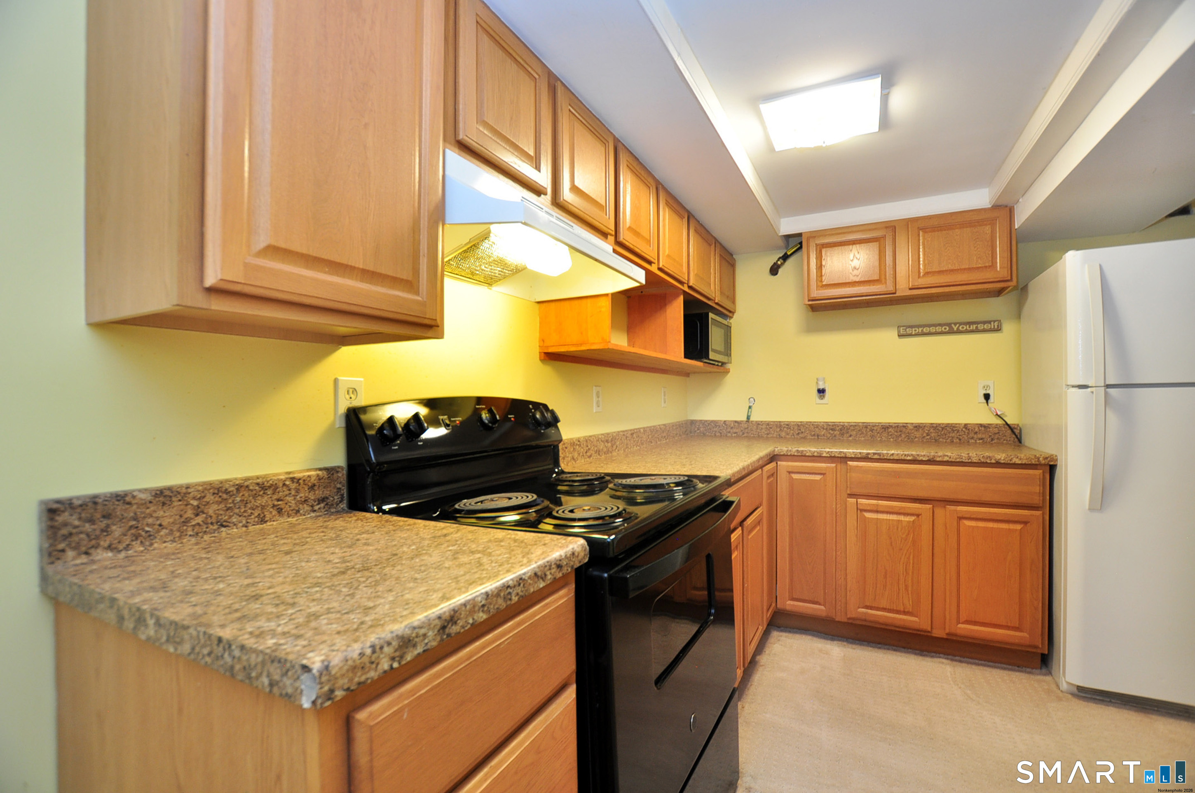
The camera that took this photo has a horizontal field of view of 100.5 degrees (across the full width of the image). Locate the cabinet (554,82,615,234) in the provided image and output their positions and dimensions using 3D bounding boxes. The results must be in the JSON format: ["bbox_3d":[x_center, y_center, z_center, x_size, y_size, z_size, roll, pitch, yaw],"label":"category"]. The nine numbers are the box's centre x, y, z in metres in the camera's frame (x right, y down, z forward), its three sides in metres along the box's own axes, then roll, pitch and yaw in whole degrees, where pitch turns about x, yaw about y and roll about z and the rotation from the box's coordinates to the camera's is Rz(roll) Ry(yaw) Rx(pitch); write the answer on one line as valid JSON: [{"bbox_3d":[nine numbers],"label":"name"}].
[{"bbox_3d":[-0.176,-0.724,1.651,0.330,0.345,0.377,-1,-1,29],"label":"cabinet"}]

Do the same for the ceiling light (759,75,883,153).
[{"bbox_3d":[0.776,-0.980,1.733,0.346,0.065,0.345,-1,-1,23],"label":"ceiling light"}]

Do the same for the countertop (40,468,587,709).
[{"bbox_3d":[-0.434,0.222,0.809,0.660,0.137,0.479,-1,-1,29],"label":"countertop"}]

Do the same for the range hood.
[{"bbox_3d":[-0.221,-0.448,1.425,0.460,0.162,0.763,-1,-1,29],"label":"range hood"}]

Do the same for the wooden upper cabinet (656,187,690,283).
[{"bbox_3d":[0.207,-0.720,2.346,0.330,0.345,0.410,-1,-1,29],"label":"wooden upper cabinet"}]

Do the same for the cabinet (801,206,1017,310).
[{"bbox_3d":[1.619,-0.702,2.670,0.914,0.379,0.342,-1,-1,29],"label":"cabinet"}]

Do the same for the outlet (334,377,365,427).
[{"bbox_3d":[-0.595,0.016,1.198,0.010,0.119,0.075,-1,-1,29],"label":"outlet"}]

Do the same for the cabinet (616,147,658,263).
[{"bbox_3d":[0.012,-0.722,1.991,0.330,0.345,0.394,-1,-1,29],"label":"cabinet"}]

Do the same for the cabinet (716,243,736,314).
[{"bbox_3d":[0.646,-0.715,3.141,0.330,0.345,0.457,-1,-1,29],"label":"cabinet"}]

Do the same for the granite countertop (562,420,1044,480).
[{"bbox_3d":[0.969,0.222,2.215,1.758,0.137,1.757,-1,-1,29],"label":"granite countertop"}]

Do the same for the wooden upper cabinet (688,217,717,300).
[{"bbox_3d":[0.422,-0.718,2.734,0.330,0.345,0.483,-1,-1,29],"label":"wooden upper cabinet"}]

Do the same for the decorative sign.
[{"bbox_3d":[1.902,-0.368,2.696,0.460,0.063,0.018,-1,-1,29],"label":"decorative sign"}]

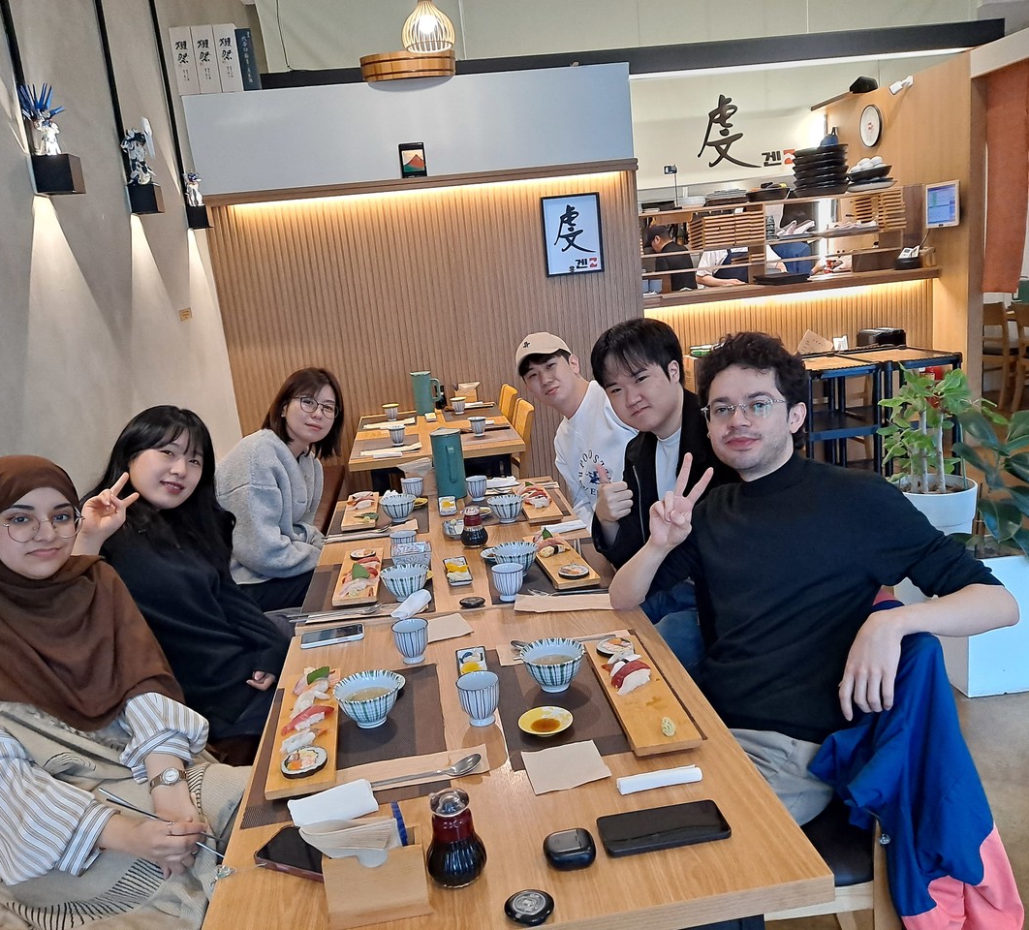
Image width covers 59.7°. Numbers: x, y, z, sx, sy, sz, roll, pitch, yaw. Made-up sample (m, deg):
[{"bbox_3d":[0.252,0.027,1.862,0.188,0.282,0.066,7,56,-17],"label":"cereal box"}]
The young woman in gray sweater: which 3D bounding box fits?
[{"bbox_3d":[-0.640,0.333,2.774,0.640,1.220,0.480,-4,13,10],"label":"young woman in gray sweater"}]

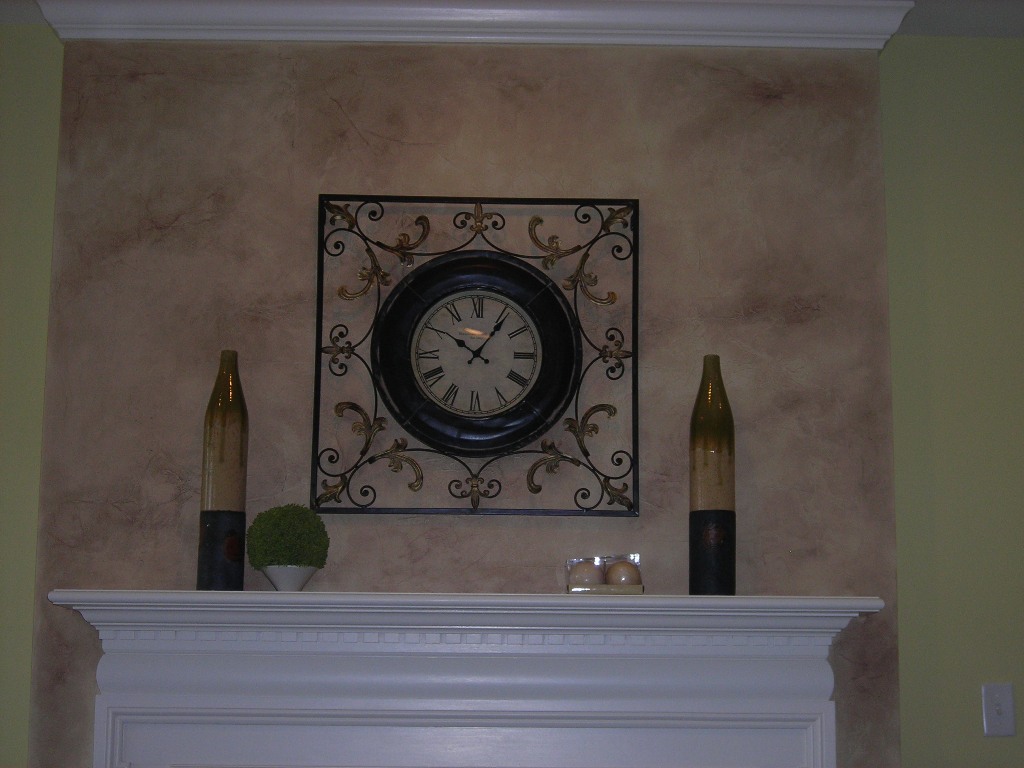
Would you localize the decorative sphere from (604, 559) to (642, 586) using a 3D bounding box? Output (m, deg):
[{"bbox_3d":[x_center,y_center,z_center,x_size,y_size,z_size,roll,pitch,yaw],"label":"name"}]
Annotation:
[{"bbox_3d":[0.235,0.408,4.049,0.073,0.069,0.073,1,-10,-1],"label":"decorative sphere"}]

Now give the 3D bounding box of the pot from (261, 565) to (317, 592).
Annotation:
[{"bbox_3d":[-0.467,0.411,4.034,0.117,0.062,0.117,1,-10,-1],"label":"pot"}]

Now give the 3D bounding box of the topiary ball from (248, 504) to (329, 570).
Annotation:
[{"bbox_3d":[-0.470,0.331,4.048,0.173,0.152,0.173,1,-10,-1],"label":"topiary ball"}]

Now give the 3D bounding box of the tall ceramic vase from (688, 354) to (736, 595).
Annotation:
[{"bbox_3d":[0.426,0.194,4.090,0.098,0.519,0.098,1,-10,-1],"label":"tall ceramic vase"}]

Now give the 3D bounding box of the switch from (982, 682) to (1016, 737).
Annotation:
[{"bbox_3d":[1.085,0.725,4.277,0.070,0.115,0.012,1,-10,-1],"label":"switch"}]

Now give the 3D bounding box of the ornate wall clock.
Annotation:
[{"bbox_3d":[-0.075,-0.065,4.178,0.702,0.703,0.060,1,-10,-1],"label":"ornate wall clock"}]

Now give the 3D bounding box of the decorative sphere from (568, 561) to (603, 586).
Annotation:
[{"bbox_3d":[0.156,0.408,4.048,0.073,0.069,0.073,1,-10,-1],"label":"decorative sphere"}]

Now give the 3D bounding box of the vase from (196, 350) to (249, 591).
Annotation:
[{"bbox_3d":[-0.610,0.184,4.069,0.098,0.518,0.098,1,-10,-1],"label":"vase"}]

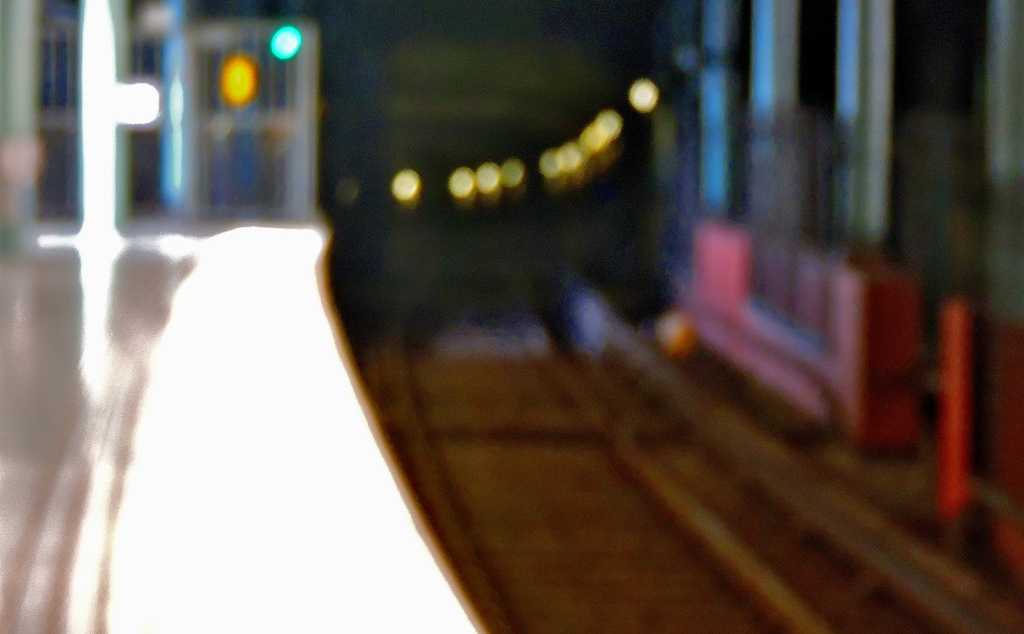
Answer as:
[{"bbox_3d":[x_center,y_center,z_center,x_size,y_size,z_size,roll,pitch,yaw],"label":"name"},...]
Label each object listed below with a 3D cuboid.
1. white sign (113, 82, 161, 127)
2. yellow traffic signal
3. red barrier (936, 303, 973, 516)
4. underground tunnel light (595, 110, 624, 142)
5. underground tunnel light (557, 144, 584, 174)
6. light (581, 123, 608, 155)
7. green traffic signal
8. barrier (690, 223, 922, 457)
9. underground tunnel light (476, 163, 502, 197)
[{"bbox_3d":[-3.659,-2.071,49.000,0.440,0.420,0.060,0,3,-3],"label":"white sign"},{"bbox_3d":[-2.926,-2.540,54.000,0.347,0.493,0.300,0,2,0],"label":"yellow traffic signal"},{"bbox_3d":[2.946,0.622,33.368,0.230,1.460,0.230,0,2,0],"label":"red barrier"},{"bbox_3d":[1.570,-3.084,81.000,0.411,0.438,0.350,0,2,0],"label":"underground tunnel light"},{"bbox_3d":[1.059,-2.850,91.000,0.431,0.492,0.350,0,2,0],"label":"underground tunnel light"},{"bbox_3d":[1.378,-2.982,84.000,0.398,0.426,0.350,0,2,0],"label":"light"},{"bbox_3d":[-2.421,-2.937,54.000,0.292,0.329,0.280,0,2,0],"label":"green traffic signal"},{"bbox_3d":[2.715,-0.067,49.469,0.500,1.440,19.000,0,2,-2],"label":"barrier"},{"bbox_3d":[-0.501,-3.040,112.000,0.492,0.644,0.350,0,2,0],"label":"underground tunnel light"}]

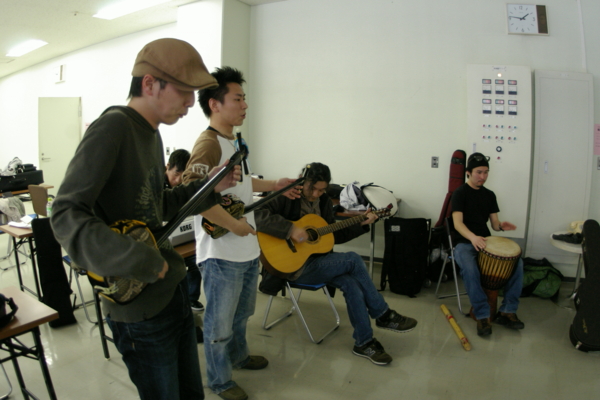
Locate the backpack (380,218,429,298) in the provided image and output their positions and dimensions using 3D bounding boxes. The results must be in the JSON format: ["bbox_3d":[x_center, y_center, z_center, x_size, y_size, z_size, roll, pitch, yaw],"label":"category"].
[{"bbox_3d":[0.941,0.508,3.680,0.400,0.700,0.260,1,8,9],"label":"backpack"}]

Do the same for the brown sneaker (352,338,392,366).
[{"bbox_3d":[0.455,0.946,2.619,0.105,0.110,0.285,-9,12,-44],"label":"brown sneaker"}]

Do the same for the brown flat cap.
[{"bbox_3d":[-0.428,-0.458,1.420,0.275,0.140,0.195,9,9,7],"label":"brown flat cap"}]

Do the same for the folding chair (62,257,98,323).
[{"bbox_3d":[-1.577,0.512,3.361,0.480,0.770,0.450,6,11,37],"label":"folding chair"}]

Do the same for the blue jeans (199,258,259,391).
[{"bbox_3d":[-0.393,0.649,2.320,0.340,0.840,0.420,5,9,30],"label":"blue jeans"}]

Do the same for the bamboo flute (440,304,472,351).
[{"bbox_3d":[1.125,0.907,3.023,0.050,0.050,0.720,0,9,5],"label":"bamboo flute"}]

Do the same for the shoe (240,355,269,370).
[{"bbox_3d":[-0.320,0.965,2.550,0.280,0.100,0.100,0,9,-1],"label":"shoe"}]

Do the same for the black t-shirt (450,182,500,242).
[{"bbox_3d":[1.401,0.117,3.365,0.430,0.520,0.260,-3,9,-17],"label":"black t-shirt"}]

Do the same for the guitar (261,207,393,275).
[{"bbox_3d":[0.220,0.216,2.931,1.020,0.385,0.115,-19,-10,-22],"label":"guitar"}]

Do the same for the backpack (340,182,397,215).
[{"bbox_3d":[0.666,-0.005,4.050,0.450,0.330,0.420,8,11,44],"label":"backpack"}]

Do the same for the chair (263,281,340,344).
[{"bbox_3d":[0.039,0.554,2.980,0.480,0.760,0.460,4,9,28],"label":"chair"}]

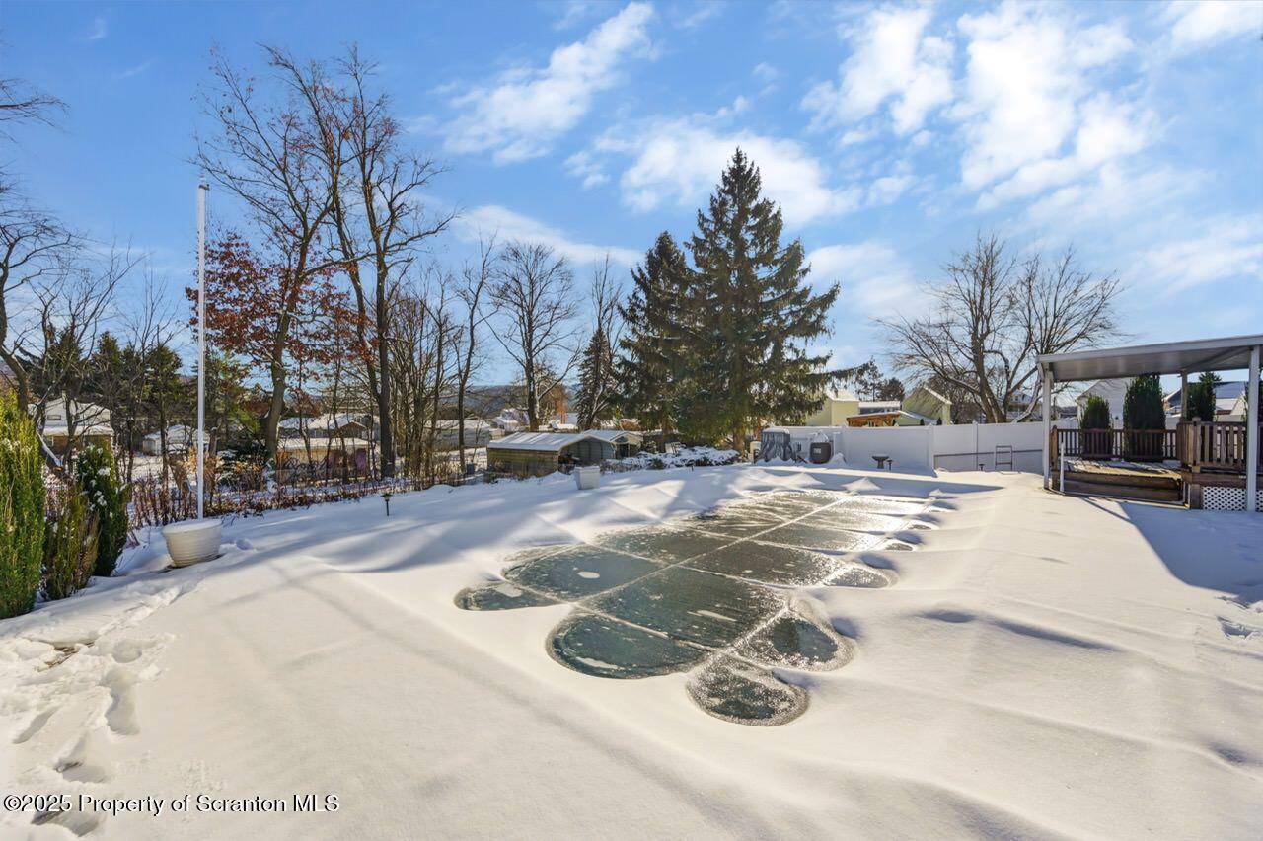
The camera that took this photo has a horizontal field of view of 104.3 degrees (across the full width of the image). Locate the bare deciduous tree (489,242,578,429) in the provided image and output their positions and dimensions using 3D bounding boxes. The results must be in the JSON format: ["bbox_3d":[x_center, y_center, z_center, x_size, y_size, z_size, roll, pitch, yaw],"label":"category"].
[{"bbox_3d":[-6.660,-5.430,34.000,6.300,13.900,6.000,0,0,-11],"label":"bare deciduous tree"}]

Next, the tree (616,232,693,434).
[{"bbox_3d":[1.660,-4.930,29.000,5.100,12.500,5.000,0,0,3],"label":"tree"}]

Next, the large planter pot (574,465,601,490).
[{"bbox_3d":[-0.980,1.290,11.150,0.480,0.560,0.480,0,0,-22],"label":"large planter pot"}]

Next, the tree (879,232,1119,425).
[{"bbox_3d":[17.300,-3.900,24.000,9.800,10.500,9.600,0,0,0],"label":"tree"}]

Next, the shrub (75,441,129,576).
[{"bbox_3d":[-5.220,0.860,4.850,0.420,1.330,0.420,0,0,0],"label":"shrub"}]

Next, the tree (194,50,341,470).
[{"bbox_3d":[-13.700,-5.930,18.500,5.000,16.100,5.000,0,0,-37],"label":"tree"}]

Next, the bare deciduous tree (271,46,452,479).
[{"bbox_3d":[-8.000,-4.840,15.000,5.000,13.200,5.000,0,0,0],"label":"bare deciduous tree"}]

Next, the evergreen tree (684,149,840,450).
[{"bbox_3d":[5.800,-5.450,22.500,7.100,14.000,7.000,0,0,14],"label":"evergreen tree"}]

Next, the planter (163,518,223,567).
[{"bbox_3d":[-4.600,1.300,5.150,0.480,0.400,0.480,0,0,0],"label":"planter"}]

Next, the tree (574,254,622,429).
[{"bbox_3d":[-2.420,-5.250,36.000,3.700,14.000,3.700,0,0,0],"label":"tree"}]

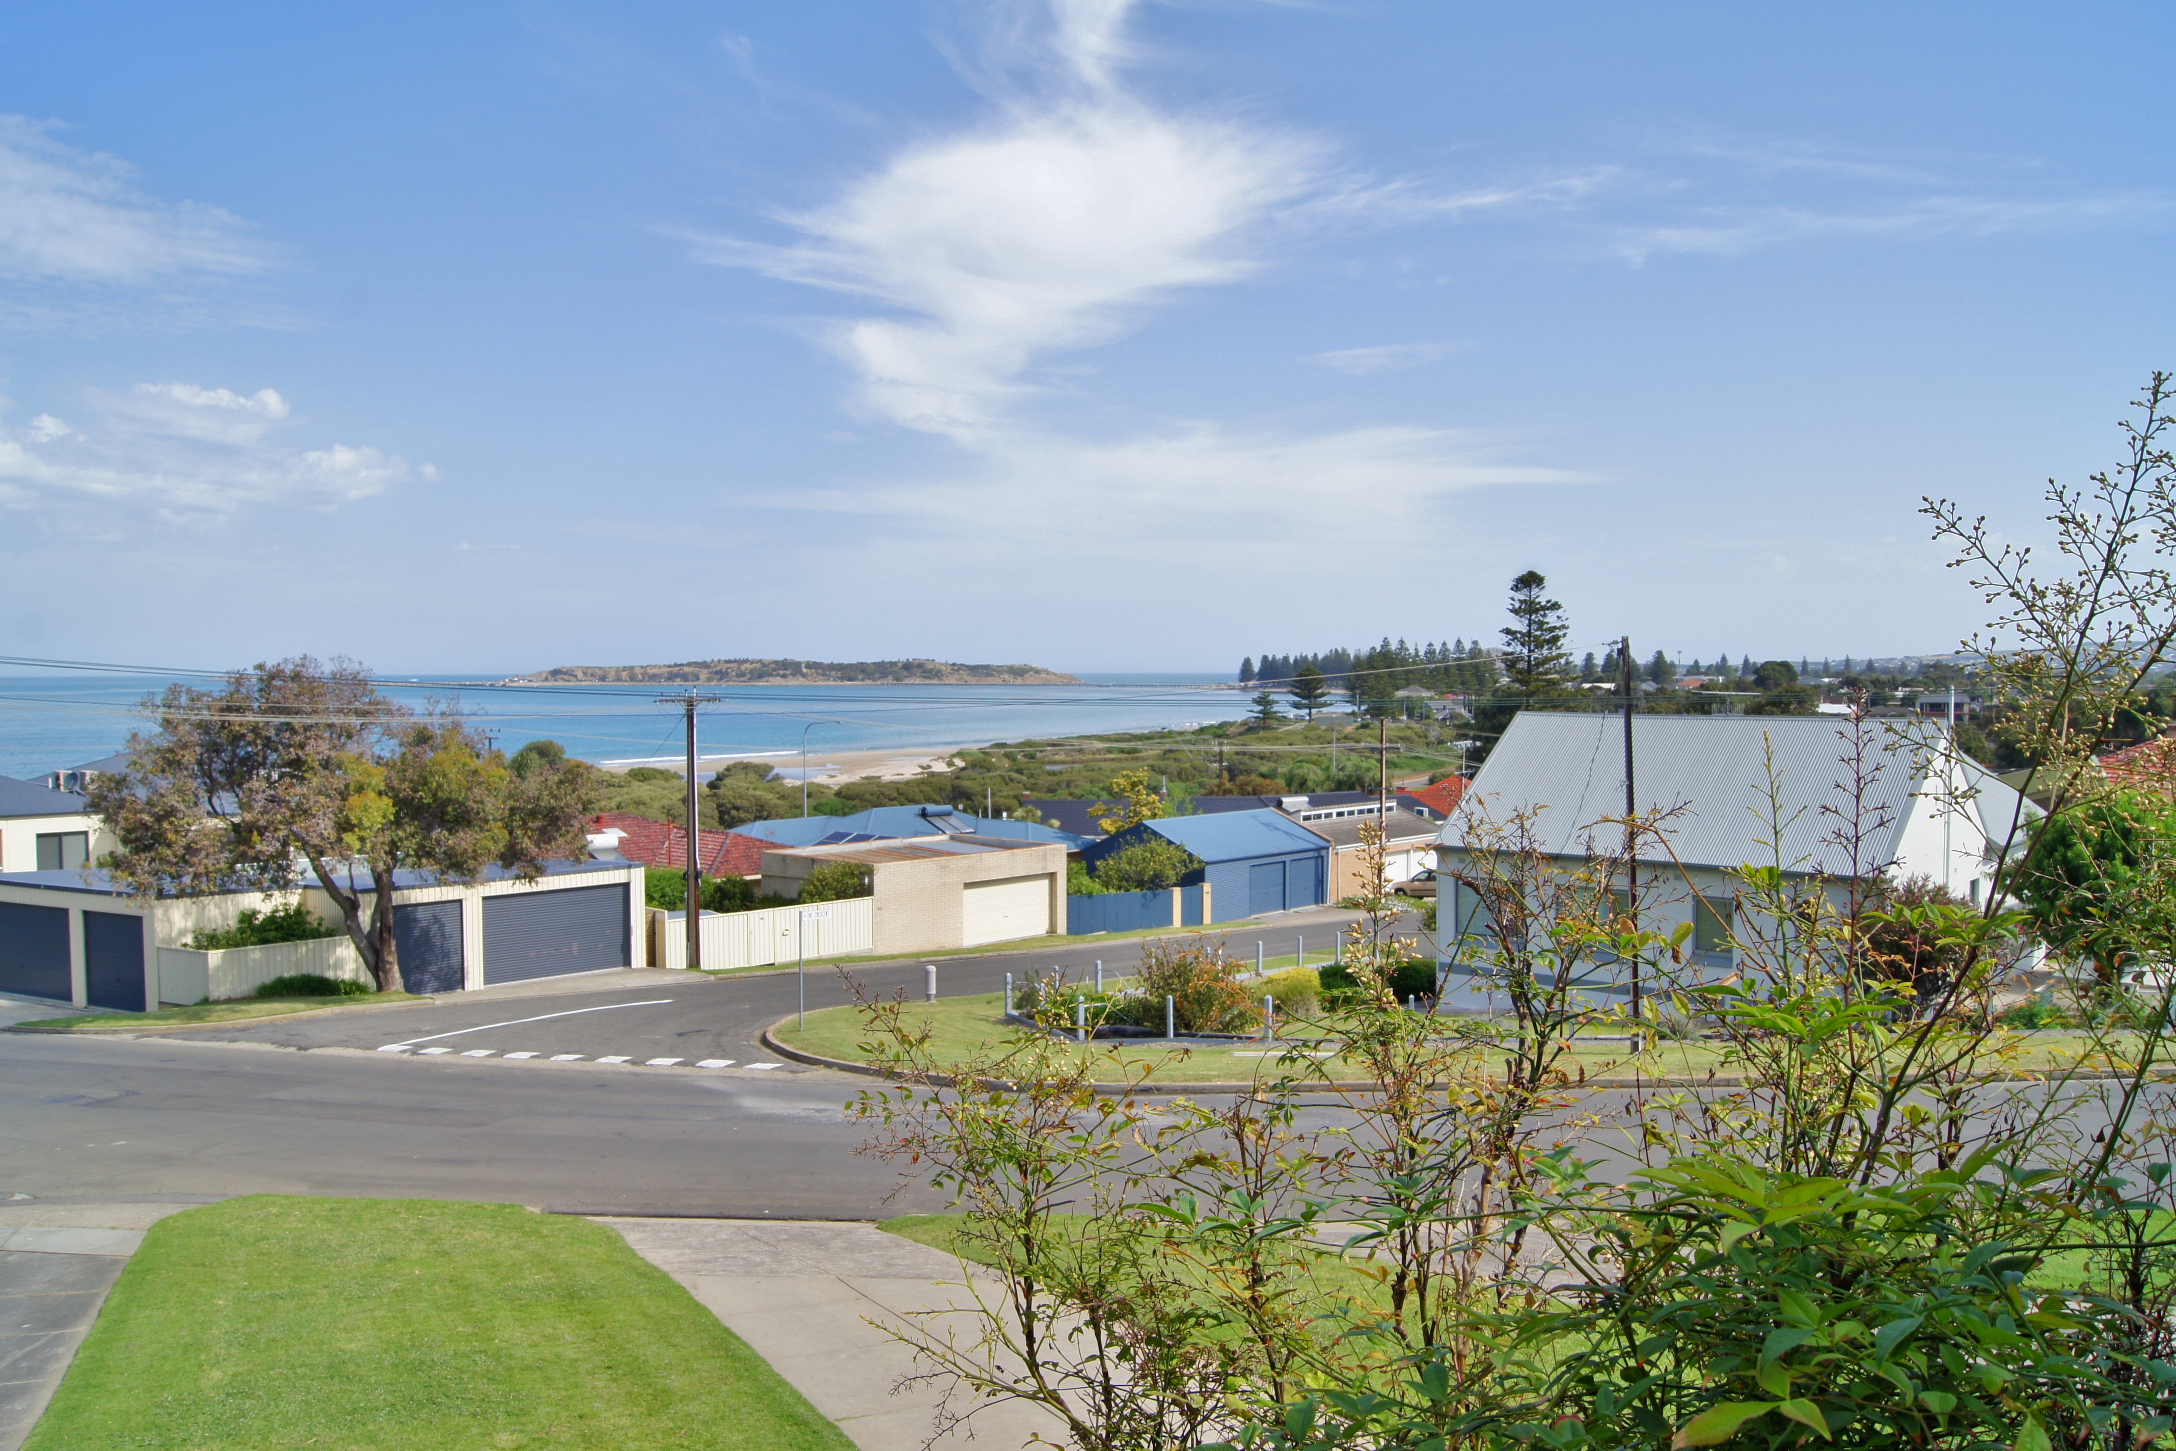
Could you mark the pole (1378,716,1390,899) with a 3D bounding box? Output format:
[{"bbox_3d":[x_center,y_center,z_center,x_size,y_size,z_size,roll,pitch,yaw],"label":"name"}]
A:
[{"bbox_3d":[14.106,4.034,78.181,0.450,8.900,0.350,0,2,10],"label":"pole"}]

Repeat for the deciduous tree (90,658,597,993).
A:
[{"bbox_3d":[-21.192,2.882,46.922,13.400,9.600,11.500,-1,2,-25],"label":"deciduous tree"}]

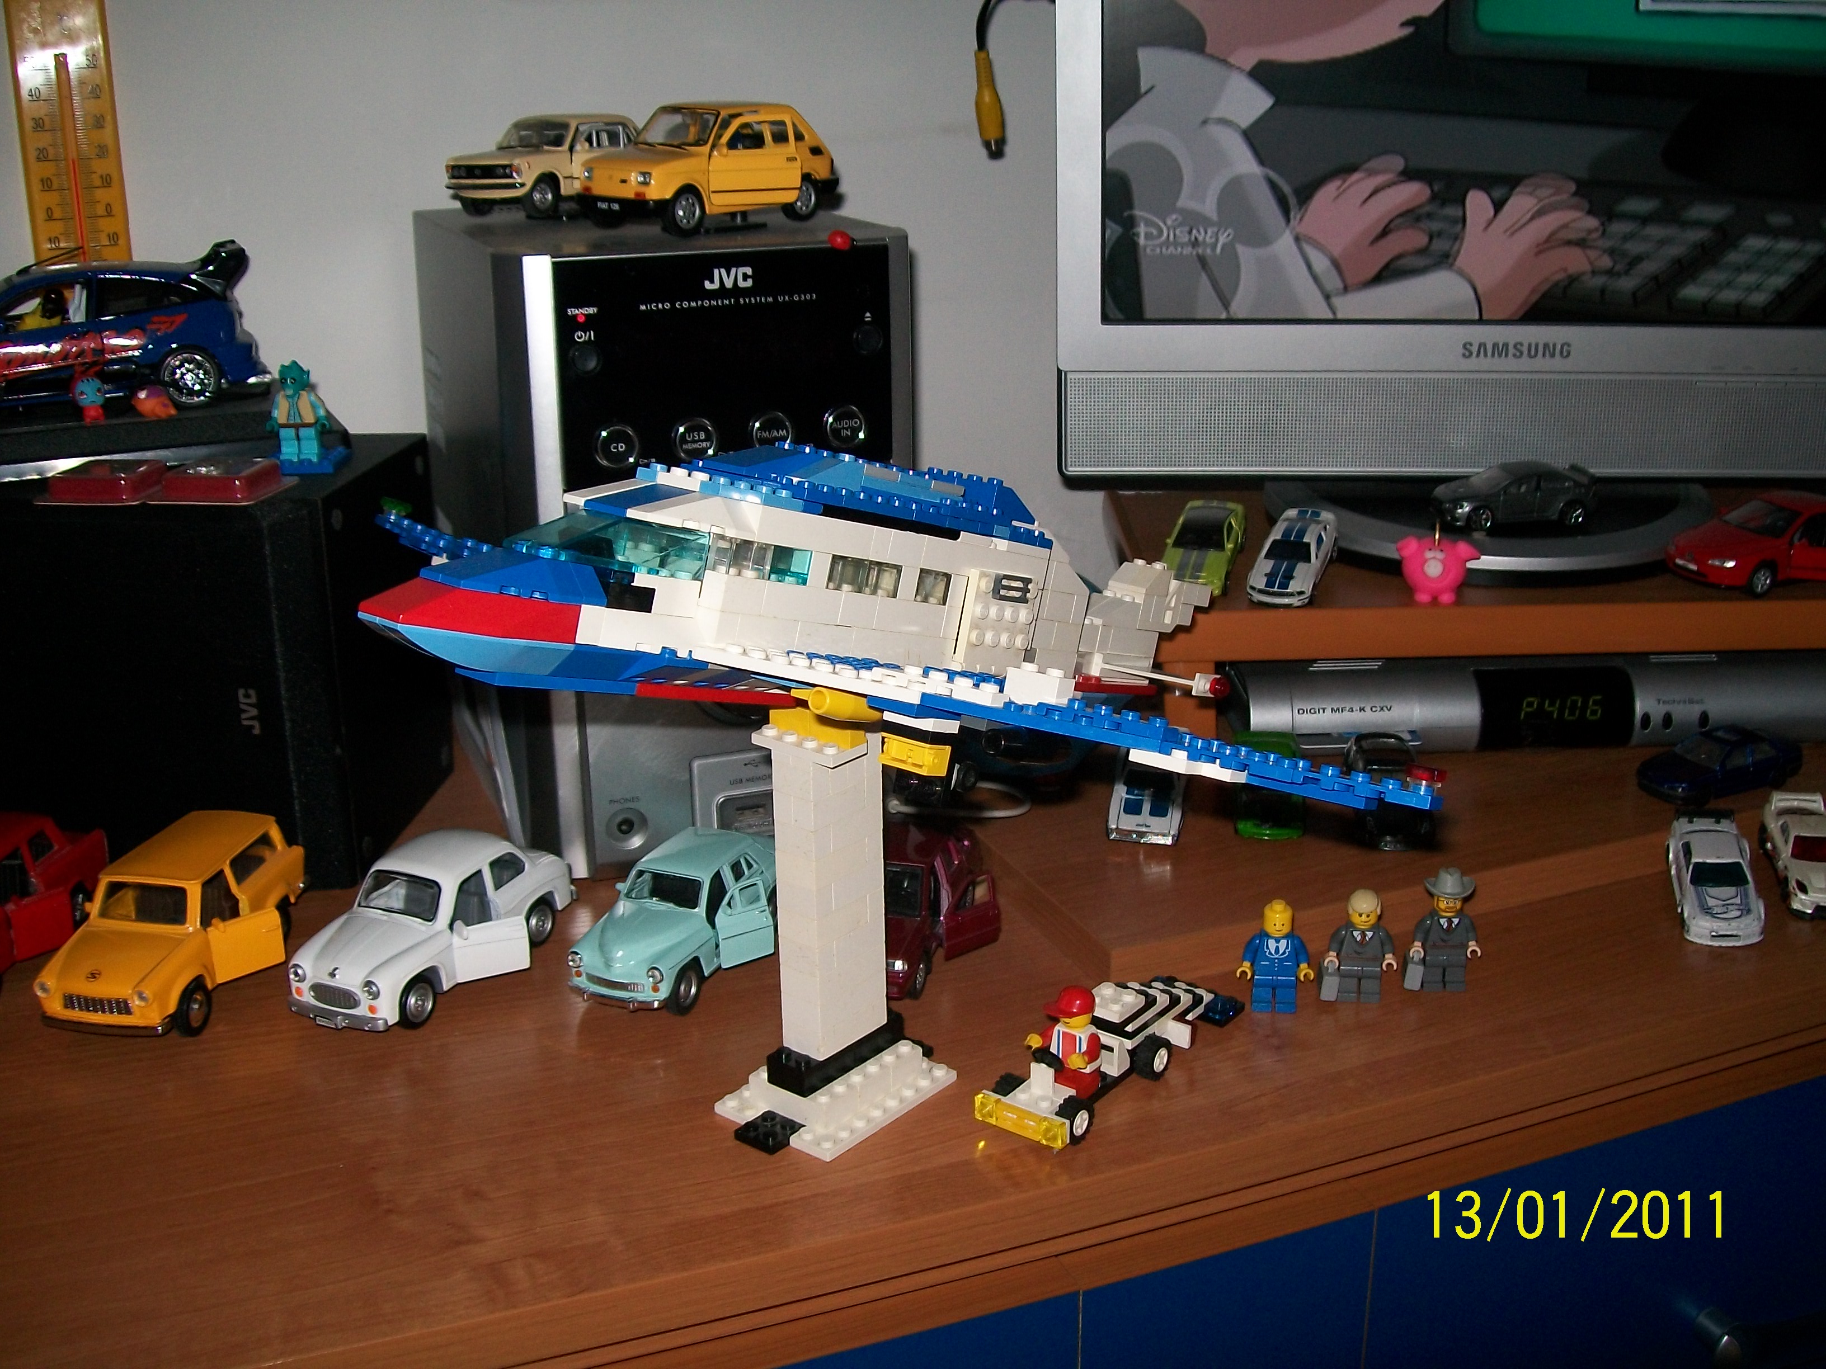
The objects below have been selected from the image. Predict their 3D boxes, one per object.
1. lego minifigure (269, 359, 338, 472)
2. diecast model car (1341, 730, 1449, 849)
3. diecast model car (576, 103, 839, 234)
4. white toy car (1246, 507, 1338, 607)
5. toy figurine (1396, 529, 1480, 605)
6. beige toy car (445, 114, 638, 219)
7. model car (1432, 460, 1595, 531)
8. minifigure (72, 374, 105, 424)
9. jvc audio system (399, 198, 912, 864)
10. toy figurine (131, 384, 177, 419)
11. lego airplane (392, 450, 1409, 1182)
[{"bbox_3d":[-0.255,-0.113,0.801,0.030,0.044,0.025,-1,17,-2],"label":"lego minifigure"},{"bbox_3d":[0.207,0.046,0.816,0.032,0.024,0.074,2,17,9],"label":"diecast model car"},{"bbox_3d":[-0.086,-0.222,0.814,0.055,0.050,0.115,13,23,39],"label":"diecast model car"},{"bbox_3d":[0.174,-0.058,0.872,0.031,0.021,0.074,9,27,19],"label":"white toy car"},{"bbox_3d":[0.238,-0.053,0.862,0.038,0.032,0.030,4,19,14],"label":"toy figurine"},{"bbox_3d":[-0.152,-0.236,0.859,0.046,0.041,0.117,10,21,30],"label":"beige toy car"},{"bbox_3d":[0.299,-0.093,0.943,0.080,0.026,0.032,-4,17,-10],"label":"model car"},{"bbox_3d":[-0.366,-0.127,0.841,0.014,0.022,0.013,-10,19,-28],"label":"minifigure"},{"bbox_3d":[-0.120,-0.084,0.875,0.157,0.253,0.242,-9,20,-22],"label":"jvc audio system"},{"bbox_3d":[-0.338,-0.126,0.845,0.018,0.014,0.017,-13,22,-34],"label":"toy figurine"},{"bbox_3d":[-0.008,0.024,0.600,0.402,0.217,0.364,14,23,37],"label":"lego airplane"}]

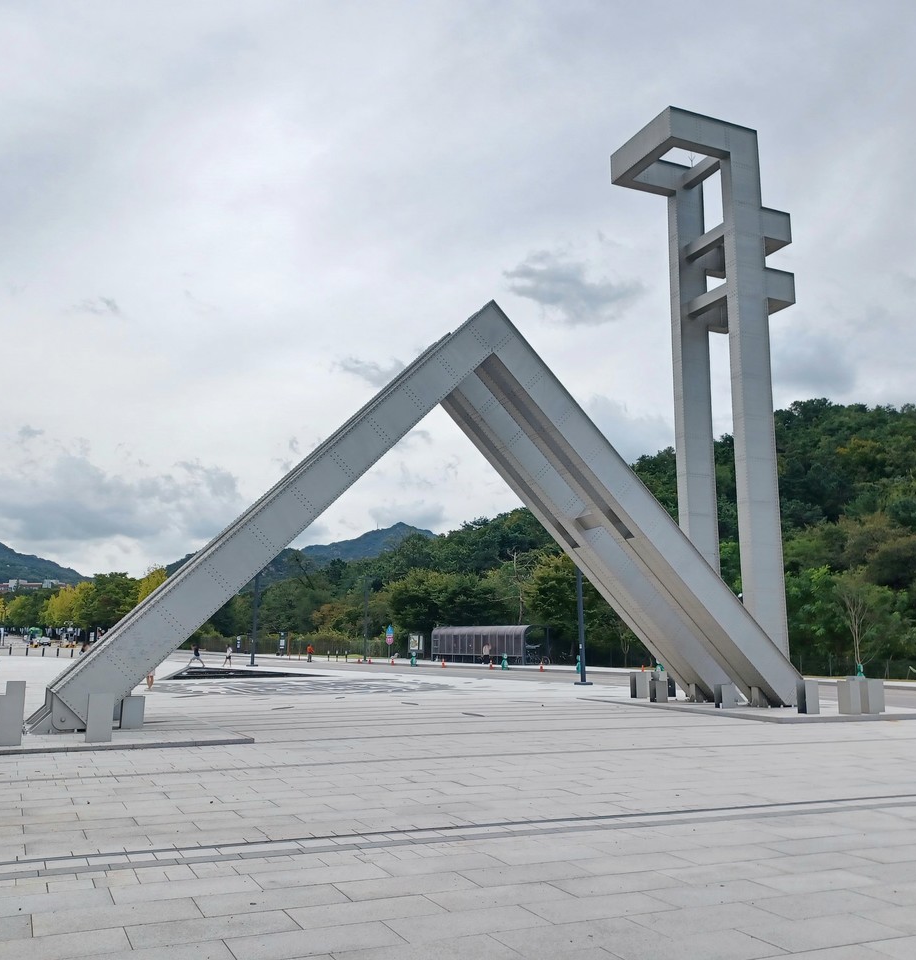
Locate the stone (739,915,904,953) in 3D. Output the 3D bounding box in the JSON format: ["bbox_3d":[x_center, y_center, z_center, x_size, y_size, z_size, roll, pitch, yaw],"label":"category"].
[{"bbox_3d":[2.246,2.817,5.749,0.970,0.060,0.485,6,-11,-25],"label":"stone"}]

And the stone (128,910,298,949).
[{"bbox_3d":[-1.467,2.725,5.588,0.970,0.060,0.485,6,-11,-25],"label":"stone"}]

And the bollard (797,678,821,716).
[{"bbox_3d":[8.501,5.288,22.497,0.400,0.780,0.330,5,-11,-24],"label":"bollard"}]

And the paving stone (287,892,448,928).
[{"bbox_3d":[-0.591,2.811,5.989,0.970,0.060,0.485,6,-11,-25],"label":"paving stone"}]

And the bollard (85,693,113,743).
[{"bbox_3d":[-6.156,4.078,15.870,0.410,0.780,0.340,5,-11,-24],"label":"bollard"}]

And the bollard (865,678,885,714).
[{"bbox_3d":[10.130,5.343,22.752,0.410,0.780,0.340,5,-11,-24],"label":"bollard"}]

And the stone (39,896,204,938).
[{"bbox_3d":[-2.181,2.832,5.930,1.000,0.060,0.500,5,-11,-24],"label":"stone"}]

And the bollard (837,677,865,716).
[{"bbox_3d":[9.061,5.050,21.413,0.370,0.750,0.360,5,-11,-24],"label":"bollard"}]

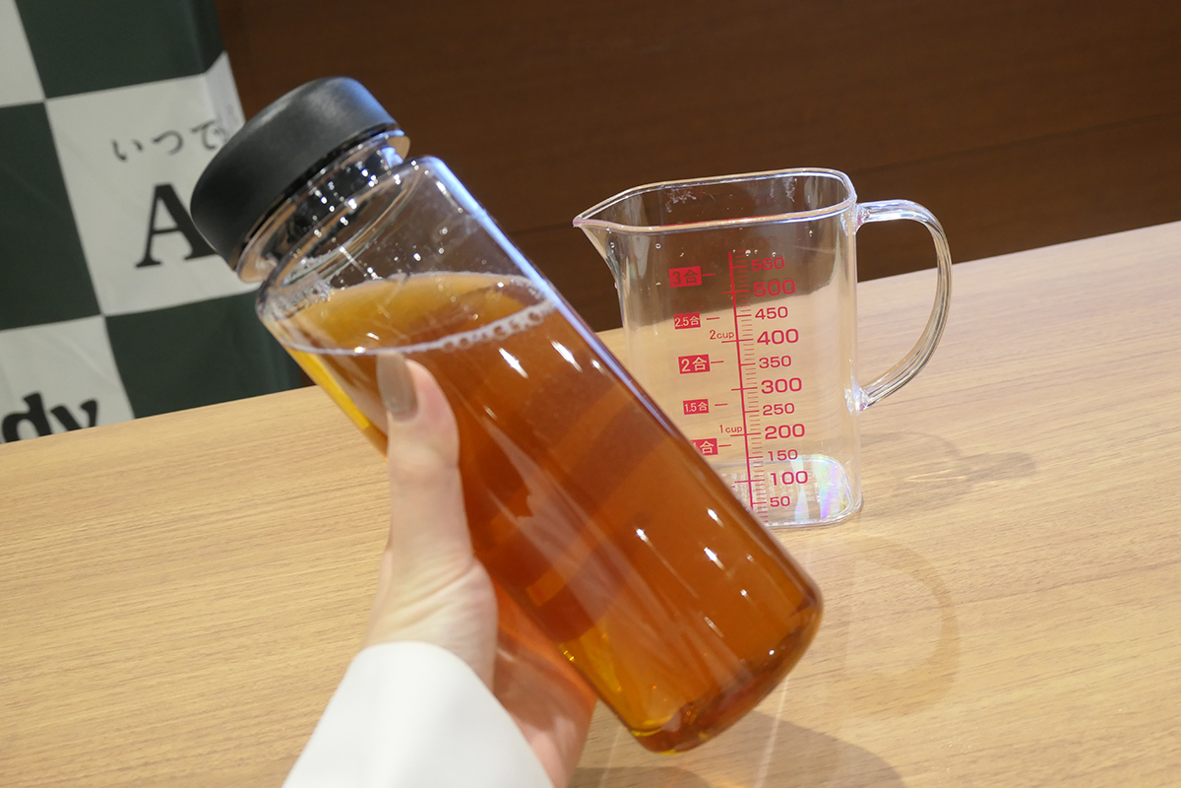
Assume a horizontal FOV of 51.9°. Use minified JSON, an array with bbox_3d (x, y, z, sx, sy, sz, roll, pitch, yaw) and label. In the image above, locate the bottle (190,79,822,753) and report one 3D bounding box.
[{"bbox_3d":[-0.022,0.006,0.330,0.065,0.190,0.065,-42,1,0],"label":"bottle"}]

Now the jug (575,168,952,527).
[{"bbox_3d":[0.073,-0.017,0.494,0.145,0.130,0.073,-5,23,6],"label":"jug"}]

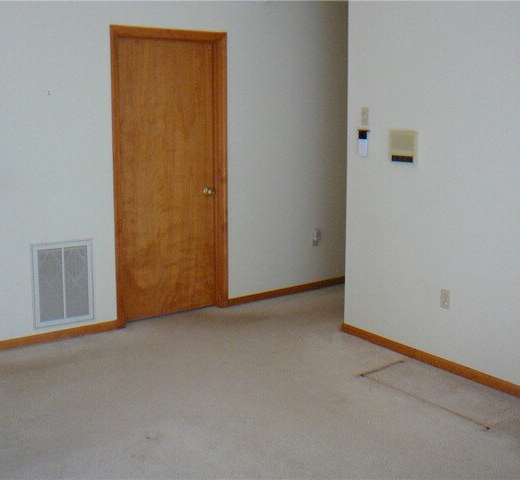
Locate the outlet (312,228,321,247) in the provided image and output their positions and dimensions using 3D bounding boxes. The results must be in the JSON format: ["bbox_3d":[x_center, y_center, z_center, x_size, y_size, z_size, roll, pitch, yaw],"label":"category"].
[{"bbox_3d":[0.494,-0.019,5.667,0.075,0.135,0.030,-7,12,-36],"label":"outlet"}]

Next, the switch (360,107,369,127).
[{"bbox_3d":[0.680,-0.795,4.182,0.020,0.116,0.071,-7,12,-35],"label":"switch"}]

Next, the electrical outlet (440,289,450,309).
[{"bbox_3d":[1.087,0.346,3.788,0.020,0.115,0.071,-7,12,-35],"label":"electrical outlet"}]

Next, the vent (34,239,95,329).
[{"bbox_3d":[-1.315,0.291,4.327,0.405,0.560,0.030,-7,12,-36],"label":"vent"}]

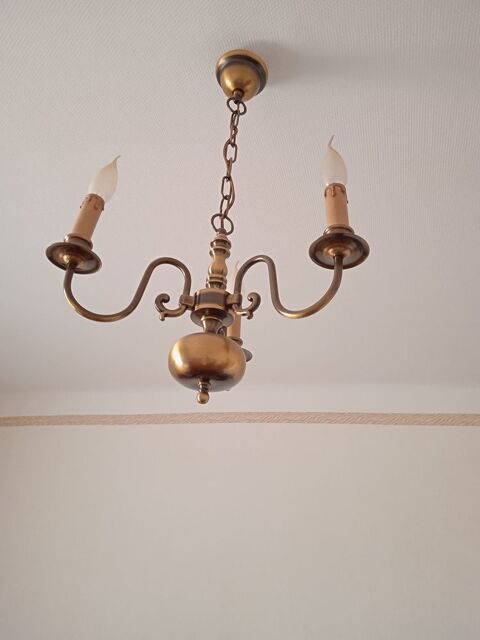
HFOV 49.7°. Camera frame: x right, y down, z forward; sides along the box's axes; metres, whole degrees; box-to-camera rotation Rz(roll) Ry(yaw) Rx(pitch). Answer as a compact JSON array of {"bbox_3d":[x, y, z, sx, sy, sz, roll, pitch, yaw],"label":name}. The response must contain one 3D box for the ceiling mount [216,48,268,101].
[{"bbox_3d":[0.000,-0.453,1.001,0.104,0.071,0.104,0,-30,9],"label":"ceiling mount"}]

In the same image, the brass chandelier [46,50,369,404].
[{"bbox_3d":[-0.017,-0.165,0.890,0.437,0.683,0.398,0,-30,9],"label":"brass chandelier"}]

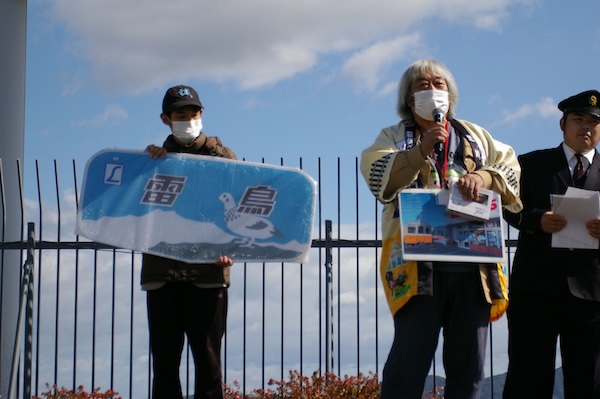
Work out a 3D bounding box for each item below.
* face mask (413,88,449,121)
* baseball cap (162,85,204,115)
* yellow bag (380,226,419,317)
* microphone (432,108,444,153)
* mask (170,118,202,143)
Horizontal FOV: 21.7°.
[{"bbox_3d":[0.521,-0.378,6.250,0.140,0.120,0.090,2,-3,-14],"label":"face mask"},{"bbox_3d":[-0.493,-0.420,6.570,0.170,0.130,0.250,3,-1,-20],"label":"baseball cap"},{"bbox_3d":[0.399,0.289,6.280,0.150,0.350,0.130,-2,-8,15],"label":"yellow bag"},{"bbox_3d":[0.539,-0.266,6.080,0.050,0.190,0.050,0,-25,0],"label":"microphone"},{"bbox_3d":[-0.472,-0.284,6.550,0.140,0.110,0.090,3,-1,-22],"label":"mask"}]

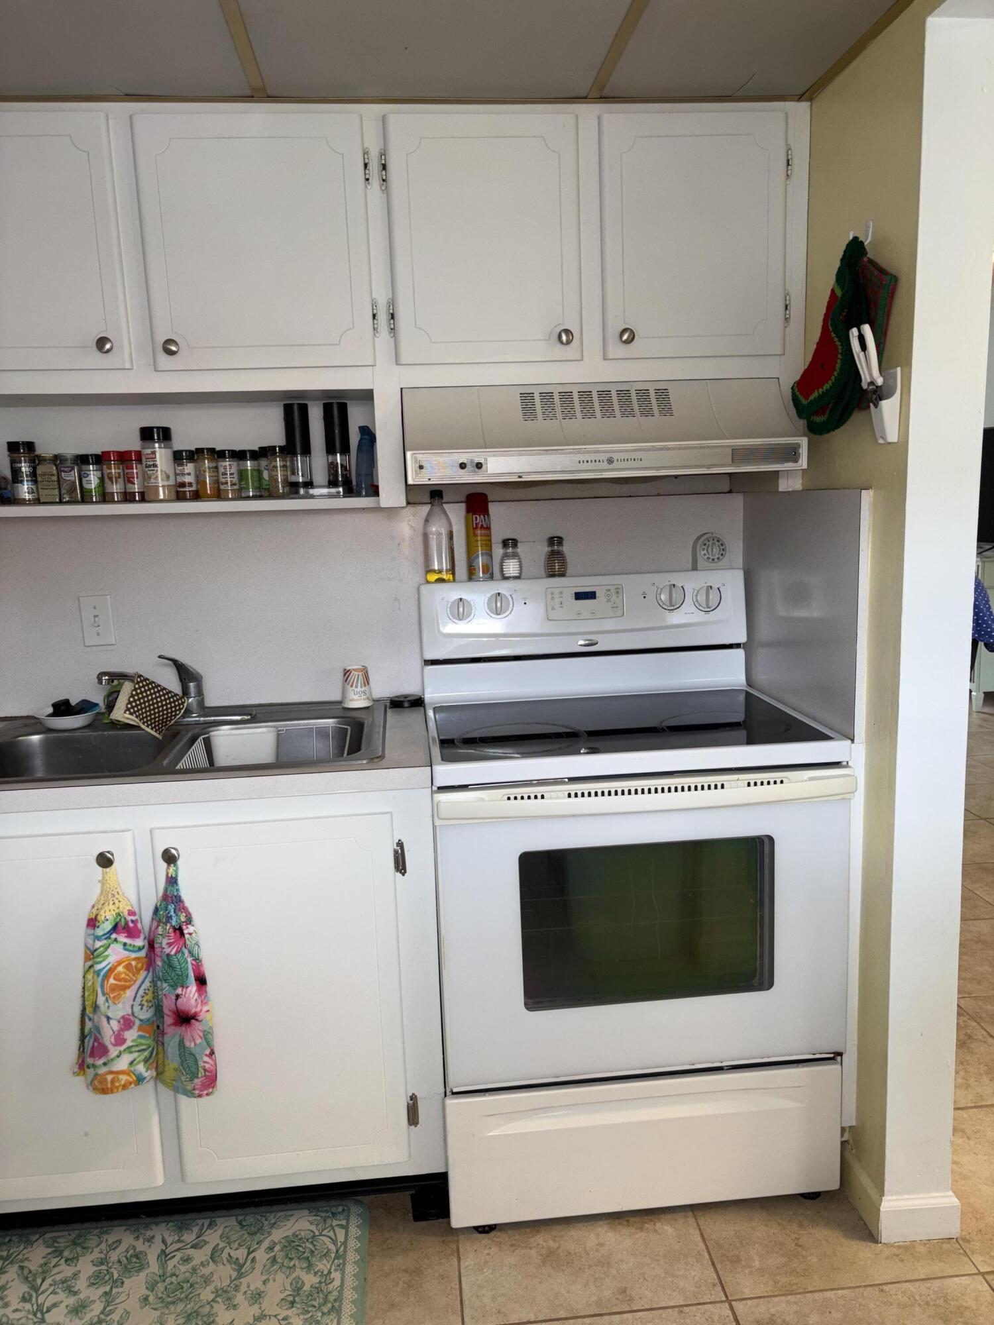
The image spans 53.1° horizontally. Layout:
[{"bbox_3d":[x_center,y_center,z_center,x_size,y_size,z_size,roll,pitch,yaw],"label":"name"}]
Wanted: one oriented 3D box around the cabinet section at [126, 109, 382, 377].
[{"bbox_3d":[-0.450,-0.788,1.966,0.403,0.438,0.310,-3,9,-5],"label":"cabinet section"}]

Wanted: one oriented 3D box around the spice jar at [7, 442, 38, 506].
[{"bbox_3d":[-0.985,-0.395,2.075,0.053,0.127,0.053,-7,11,-29],"label":"spice jar"}]

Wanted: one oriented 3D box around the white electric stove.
[{"bbox_3d":[0.249,0.436,2.093,0.762,1.188,0.675,-3,9,-5],"label":"white electric stove"}]

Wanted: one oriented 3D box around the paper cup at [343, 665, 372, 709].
[{"bbox_3d":[-0.316,0.054,2.247,0.072,0.087,0.072,-3,9,-5],"label":"paper cup"}]

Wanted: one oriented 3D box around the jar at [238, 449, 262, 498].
[{"bbox_3d":[-0.514,-0.392,2.074,0.043,0.098,0.043,-3,9,-5],"label":"jar"}]

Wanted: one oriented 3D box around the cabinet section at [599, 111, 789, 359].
[{"bbox_3d":[0.359,-0.828,2.035,0.360,0.438,0.310,-3,9,-5],"label":"cabinet section"}]

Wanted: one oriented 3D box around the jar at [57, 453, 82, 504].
[{"bbox_3d":[-0.876,-0.378,2.042,0.043,0.098,0.043,-3,9,-5],"label":"jar"}]

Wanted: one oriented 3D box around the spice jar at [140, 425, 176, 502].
[{"bbox_3d":[-0.699,-0.408,2.054,0.065,0.149,0.065,-3,9,-5],"label":"spice jar"}]

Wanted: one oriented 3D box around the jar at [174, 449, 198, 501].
[{"bbox_3d":[-0.644,-0.388,2.062,0.045,0.101,0.045,-3,9,-5],"label":"jar"}]

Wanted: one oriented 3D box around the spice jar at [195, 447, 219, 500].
[{"bbox_3d":[-0.613,-0.400,2.110,0.043,0.105,0.043,-2,10,0],"label":"spice jar"}]

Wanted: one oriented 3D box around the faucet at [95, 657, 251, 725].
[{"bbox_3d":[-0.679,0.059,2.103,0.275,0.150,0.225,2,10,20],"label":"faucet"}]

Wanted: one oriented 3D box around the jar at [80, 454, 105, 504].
[{"bbox_3d":[-0.831,-0.378,2.046,0.044,0.096,0.044,-3,9,-5],"label":"jar"}]

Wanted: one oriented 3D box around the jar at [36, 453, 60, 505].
[{"bbox_3d":[-0.936,-0.385,2.081,0.040,0.098,0.040,-6,10,-23],"label":"jar"}]

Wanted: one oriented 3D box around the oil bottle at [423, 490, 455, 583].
[{"bbox_3d":[-0.132,-0.285,2.262,0.066,0.209,0.066,-2,10,-3],"label":"oil bottle"}]

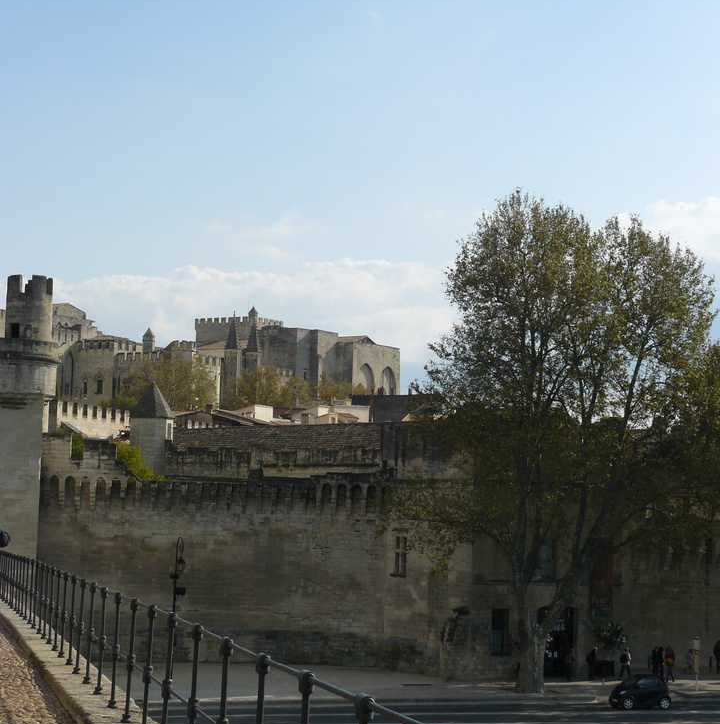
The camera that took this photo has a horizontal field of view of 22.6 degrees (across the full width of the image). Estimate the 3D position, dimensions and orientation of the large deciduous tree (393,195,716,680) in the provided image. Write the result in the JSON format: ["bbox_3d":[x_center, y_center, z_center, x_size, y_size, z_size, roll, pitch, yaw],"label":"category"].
[{"bbox_3d":[9.799,3.806,90.350,16.139,25.260,15.000,1,-5,0],"label":"large deciduous tree"}]

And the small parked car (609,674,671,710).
[{"bbox_3d":[12.949,15.238,83.370,2.650,1.550,1.550,3,-5,-14],"label":"small parked car"}]

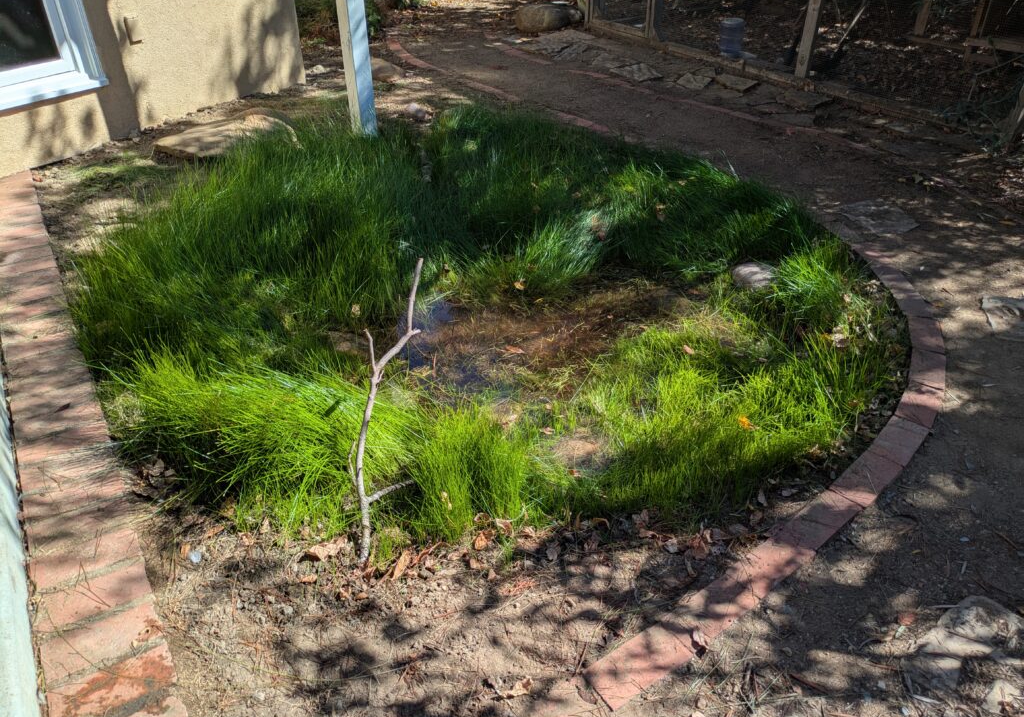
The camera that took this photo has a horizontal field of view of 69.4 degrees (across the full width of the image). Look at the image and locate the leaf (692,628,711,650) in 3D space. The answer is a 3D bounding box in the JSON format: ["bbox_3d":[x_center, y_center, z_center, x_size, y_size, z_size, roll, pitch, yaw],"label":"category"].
[{"bbox_3d":[0.360,0.542,1.420,0.019,0.017,0.045,-12,35,-18],"label":"leaf"}]

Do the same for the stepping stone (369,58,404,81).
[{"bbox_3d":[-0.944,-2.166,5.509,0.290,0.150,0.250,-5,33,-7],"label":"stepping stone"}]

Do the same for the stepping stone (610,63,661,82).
[{"bbox_3d":[0.932,-2.124,5.547,0.340,0.050,0.460,-15,36,-22],"label":"stepping stone"}]

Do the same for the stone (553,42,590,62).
[{"bbox_3d":[0.491,-2.498,6.060,0.230,0.045,0.480,16,36,24],"label":"stone"}]

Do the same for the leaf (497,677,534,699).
[{"bbox_3d":[0.006,0.595,1.338,0.066,0.020,0.030,-13,35,-18],"label":"leaf"}]

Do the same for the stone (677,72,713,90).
[{"bbox_3d":[1.272,-1.916,5.170,0.208,0.040,0.336,15,36,23],"label":"stone"}]

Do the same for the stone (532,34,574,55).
[{"bbox_3d":[0.326,-2.727,6.480,0.330,0.045,0.600,-9,34,-14],"label":"stone"}]

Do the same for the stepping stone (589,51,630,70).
[{"bbox_3d":[0.793,-2.371,5.935,0.280,0.045,0.480,-8,34,-12],"label":"stepping stone"}]

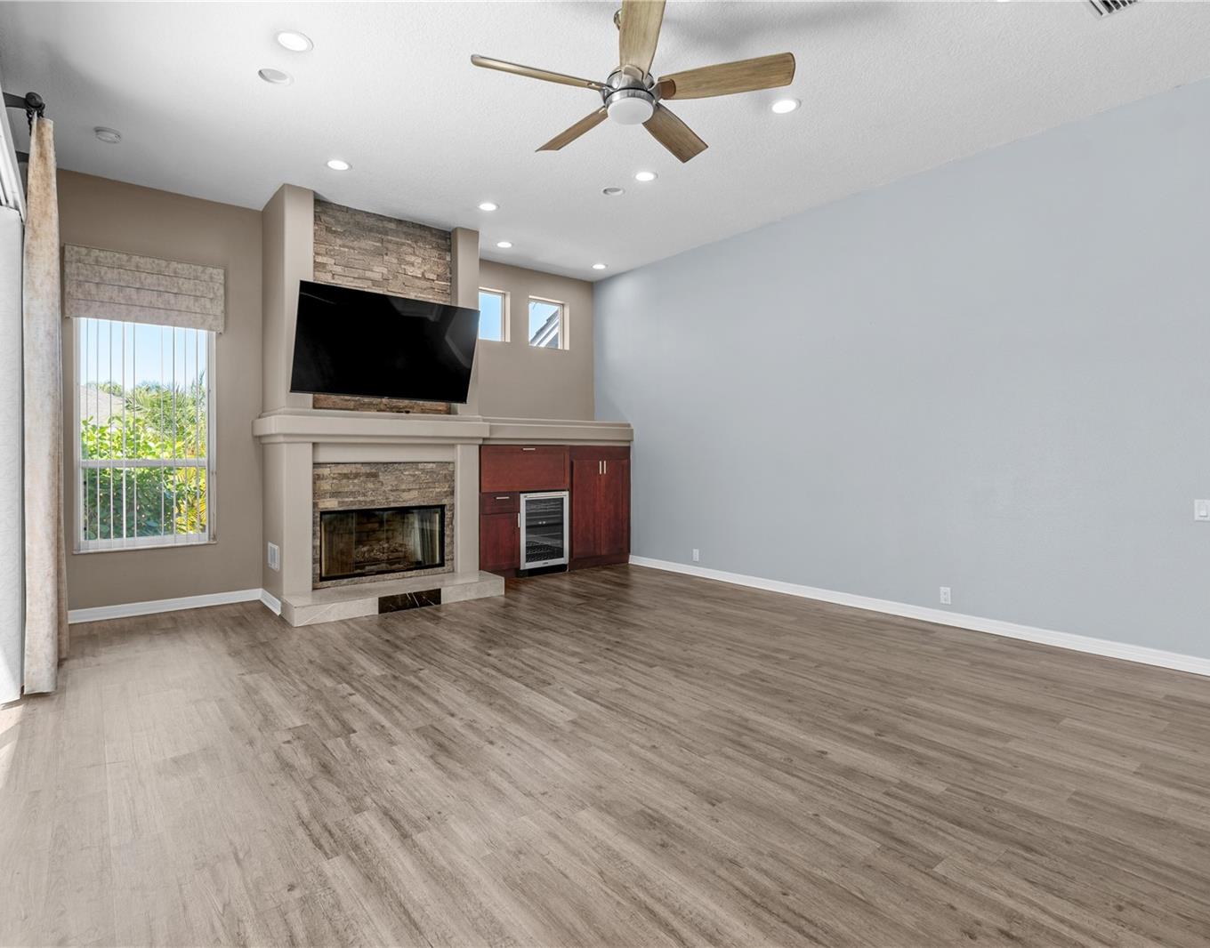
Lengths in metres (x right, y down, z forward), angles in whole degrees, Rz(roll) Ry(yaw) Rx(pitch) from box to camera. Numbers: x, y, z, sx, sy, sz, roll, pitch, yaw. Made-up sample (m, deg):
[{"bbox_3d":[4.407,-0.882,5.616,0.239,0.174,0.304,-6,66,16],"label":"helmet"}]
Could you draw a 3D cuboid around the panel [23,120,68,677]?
[{"bbox_3d":[-3.284,-0.385,3.489,0.181,3.090,0.734,-1,1,-42],"label":"panel"}]

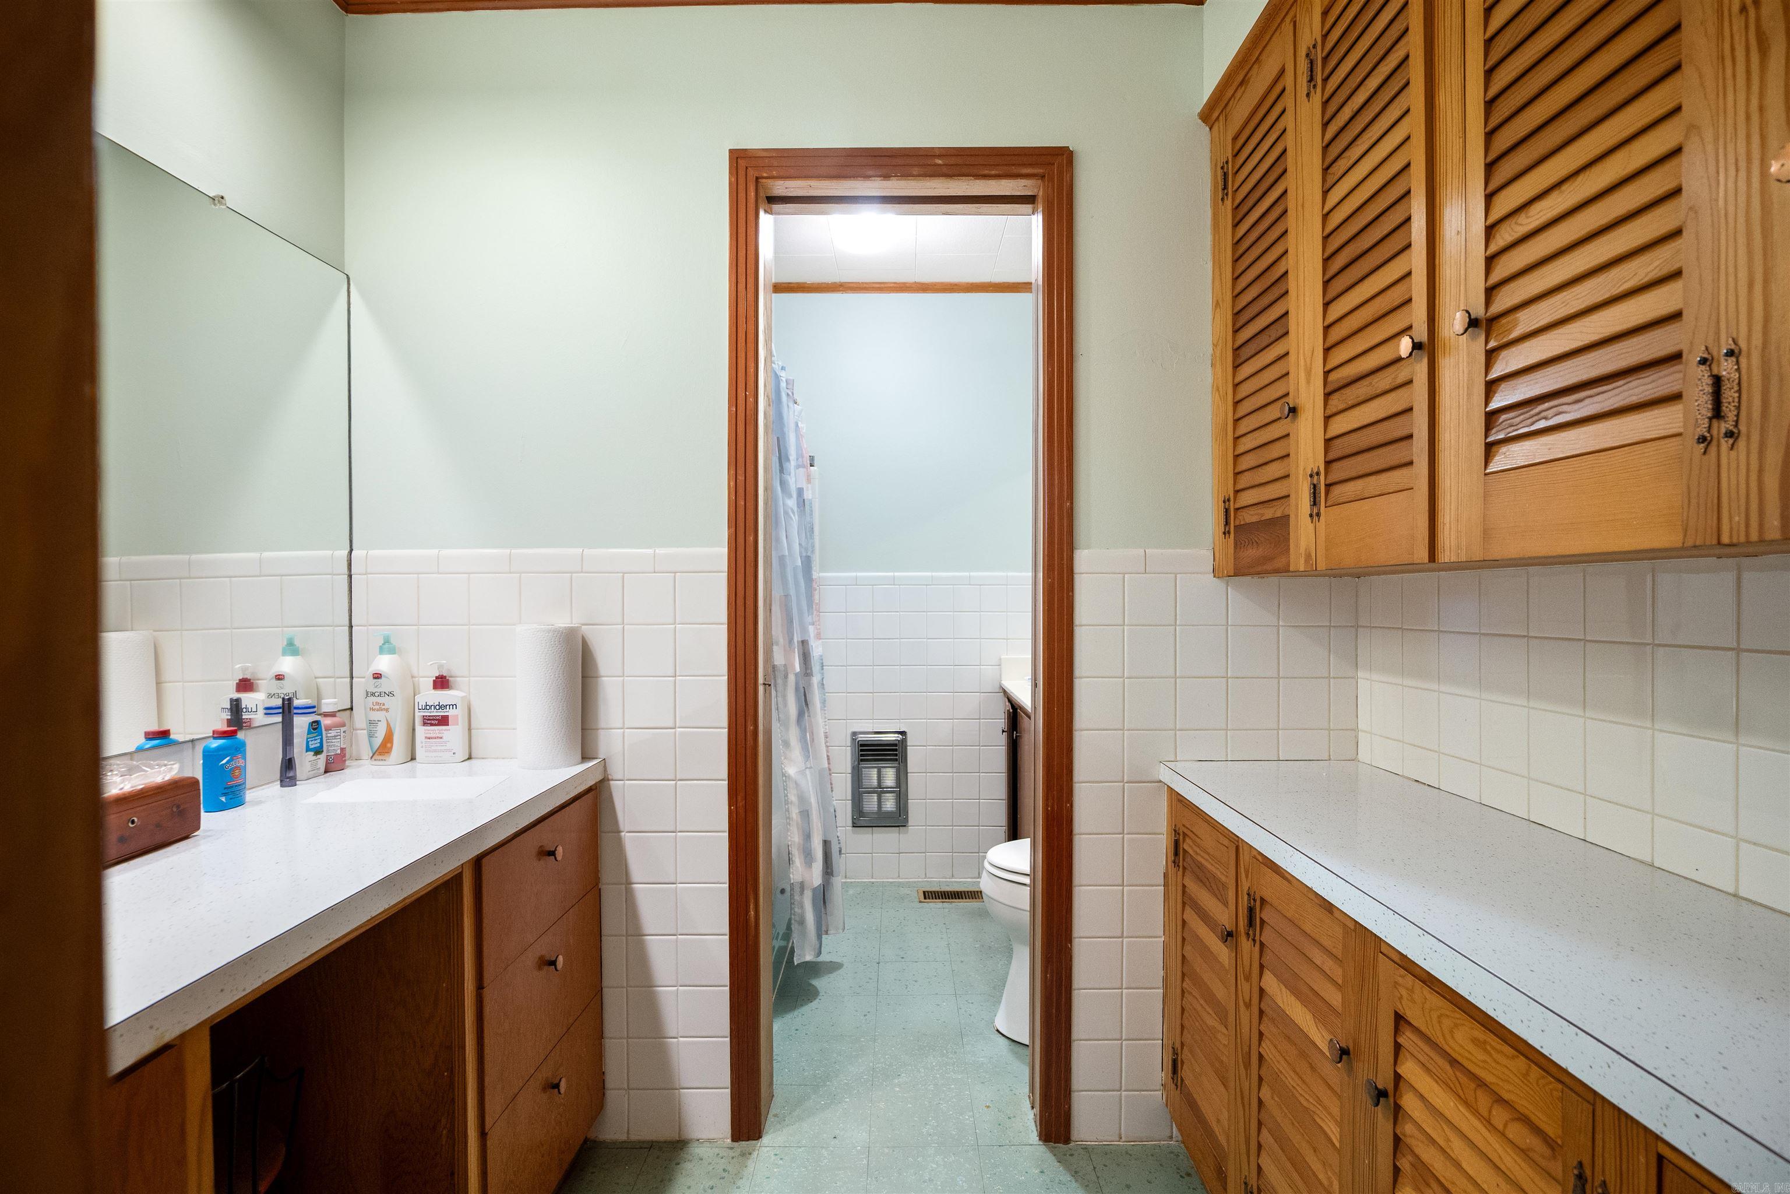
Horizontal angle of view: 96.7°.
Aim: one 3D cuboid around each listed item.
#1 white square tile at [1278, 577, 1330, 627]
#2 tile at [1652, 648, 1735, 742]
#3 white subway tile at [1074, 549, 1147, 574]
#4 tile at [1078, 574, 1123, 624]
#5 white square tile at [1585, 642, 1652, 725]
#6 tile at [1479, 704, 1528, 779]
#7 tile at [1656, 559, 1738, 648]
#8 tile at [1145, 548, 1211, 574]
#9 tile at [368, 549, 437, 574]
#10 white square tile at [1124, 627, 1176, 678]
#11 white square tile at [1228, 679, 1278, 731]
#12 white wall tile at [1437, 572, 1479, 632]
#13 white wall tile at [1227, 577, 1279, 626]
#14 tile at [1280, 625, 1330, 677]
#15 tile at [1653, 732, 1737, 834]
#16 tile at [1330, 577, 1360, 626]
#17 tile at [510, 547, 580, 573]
[{"bbox_3d":[0.875,0.007,1.702,0.107,0.109,0.010,0,0,0],"label":"white square tile"},{"bbox_3d":[0.984,0.116,0.976,0.009,0.108,0.104,0,0,0],"label":"tile"},{"bbox_3d":[0.459,-0.075,1.702,0.151,0.051,0.009,0,0,0],"label":"white subway tile"},{"bbox_3d":[0.434,0.009,1.702,0.109,0.109,0.009,0,0,0],"label":"tile"},{"bbox_3d":[0.983,0.116,1.076,0.010,0.109,0.100,0,0,0],"label":"white square tile"},{"bbox_3d":[0.993,0.229,1.291,0.010,0.107,0.103,0,0,0],"label":"tile"},{"bbox_3d":[0.993,0.006,0.983,0.010,0.108,0.105,0,0,0],"label":"tile"},{"bbox_3d":[0.611,-0.076,1.692,0.150,0.051,0.009,0,0,0],"label":"tile"},{"bbox_3d":[-1.038,-0.075,1.685,0.148,0.053,0.010,0,0,0],"label":"tile"},{"bbox_3d":[0.544,0.119,1.702,0.109,0.109,0.009,0,0,0],"label":"white square tile"},{"bbox_3d":[0.765,0.229,1.702,0.109,0.109,0.009,0,0,0],"label":"white square tile"},{"bbox_3d":[0.983,0.008,1.379,0.010,0.110,0.098,0,0,0],"label":"white wall tile"},{"bbox_3d":[0.765,0.007,1.702,0.107,0.109,0.010,0,0,0],"label":"white wall tile"},{"bbox_3d":[0.873,0.117,1.692,0.108,0.108,0.009,0,0,0],"label":"tile"},{"bbox_3d":[0.984,0.226,0.976,0.009,0.108,0.104,0,0,0],"label":"tile"},{"bbox_3d":[0.950,0.008,1.685,0.056,0.108,0.010,0,0,0],"label":"tile"},{"bbox_3d":[-0.743,-0.077,1.702,0.151,0.050,0.010,0,0,0],"label":"tile"}]

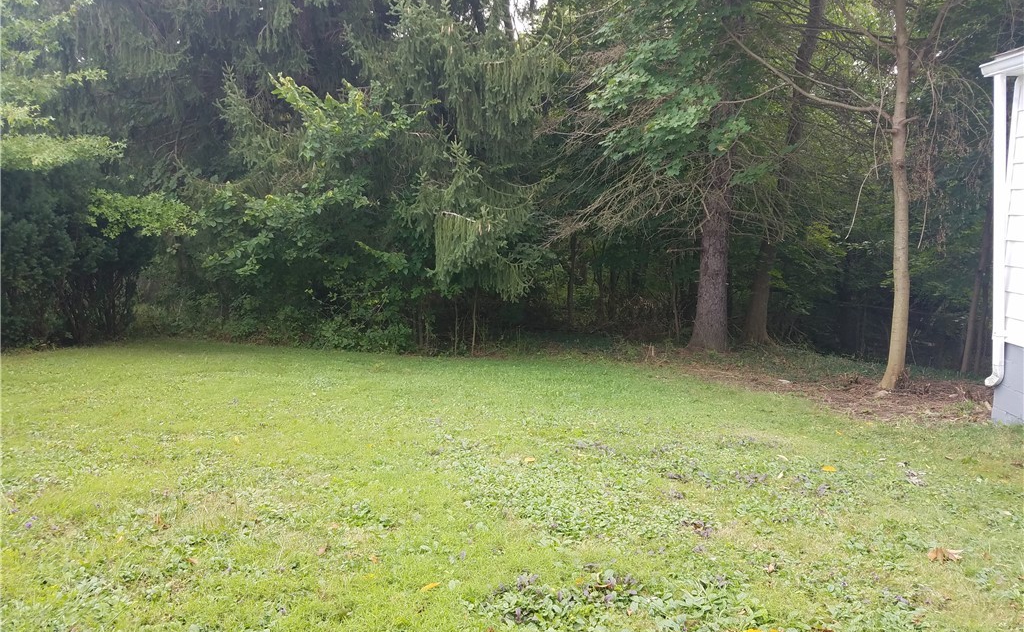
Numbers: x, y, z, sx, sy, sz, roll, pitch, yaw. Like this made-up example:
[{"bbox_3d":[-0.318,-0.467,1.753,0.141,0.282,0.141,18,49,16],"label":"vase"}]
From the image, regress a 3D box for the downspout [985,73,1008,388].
[{"bbox_3d":[3.831,-0.641,6.069,0.130,2.487,0.080,-4,8,1],"label":"downspout"}]

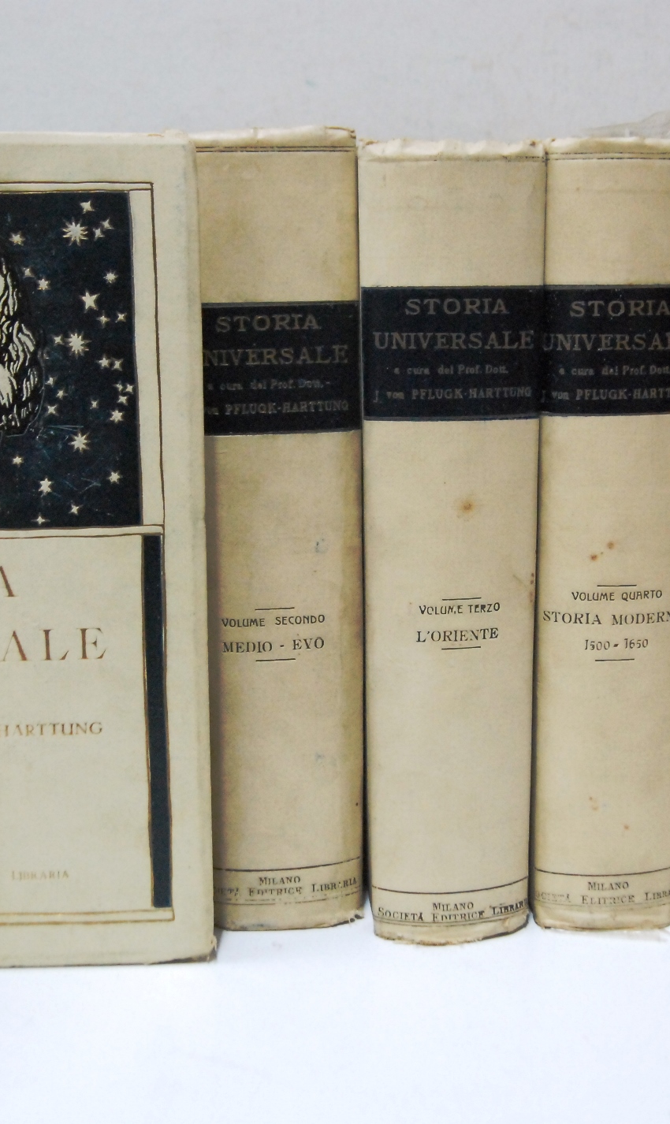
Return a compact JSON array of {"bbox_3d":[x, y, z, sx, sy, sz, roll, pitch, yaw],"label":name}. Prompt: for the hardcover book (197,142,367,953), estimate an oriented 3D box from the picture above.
[{"bbox_3d":[-0.032,-0.026,0.745,0.062,0.288,0.205,-2,13,-6],"label":"hardcover book"}]

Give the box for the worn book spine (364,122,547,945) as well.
[{"bbox_3d":[0.031,-0.023,0.733,0.060,0.286,0.205,-2,13,-6],"label":"worn book spine"}]

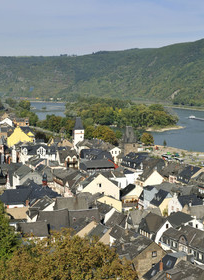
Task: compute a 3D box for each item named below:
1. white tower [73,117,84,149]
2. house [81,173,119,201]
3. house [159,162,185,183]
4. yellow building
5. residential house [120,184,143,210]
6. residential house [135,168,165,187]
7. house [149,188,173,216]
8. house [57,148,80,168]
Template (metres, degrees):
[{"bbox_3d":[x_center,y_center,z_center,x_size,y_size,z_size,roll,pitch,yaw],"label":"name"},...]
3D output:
[{"bbox_3d":[-14.955,-2.195,341.358,6.500,27.000,6.500,-1,6,-11],"label":"white tower"},{"bbox_3d":[-0.849,18.526,202.705,13.300,12.300,8.000,-2,6,-16],"label":"house"},{"bbox_3d":[33.404,15.726,238.602,9.000,11.000,14.000,-3,6,-28],"label":"house"},{"bbox_3d":[-56.000,-1.930,363.360,16.000,17.000,15.000,1,5,12],"label":"yellow building"},{"bbox_3d":[10.200,21.090,190.250,7.800,11.000,8.500,-1,5,-15],"label":"residential house"},{"bbox_3d":[19.000,17.850,219.870,10.500,12.000,11.000,-3,6,-30],"label":"residential house"},{"bbox_3d":[21.423,22.222,179.954,8.000,9.300,6.200,-3,6,-28],"label":"house"},{"bbox_3d":[-19.200,11.930,278.480,11.000,13.000,9.500,-2,6,-23],"label":"house"}]

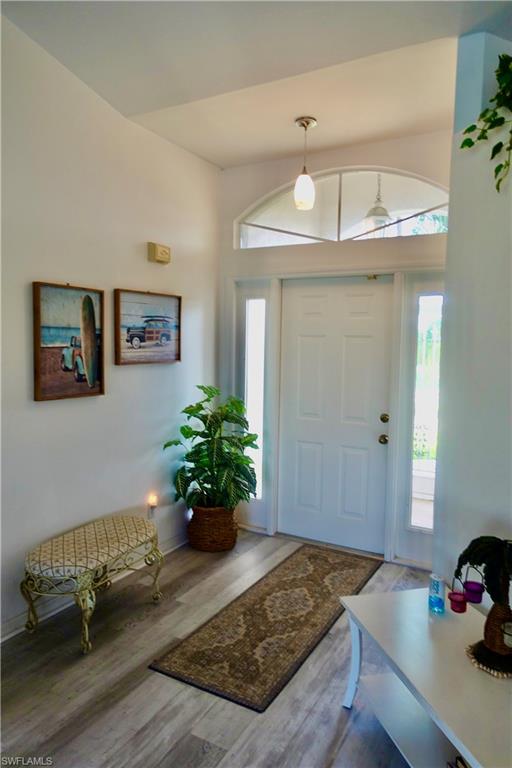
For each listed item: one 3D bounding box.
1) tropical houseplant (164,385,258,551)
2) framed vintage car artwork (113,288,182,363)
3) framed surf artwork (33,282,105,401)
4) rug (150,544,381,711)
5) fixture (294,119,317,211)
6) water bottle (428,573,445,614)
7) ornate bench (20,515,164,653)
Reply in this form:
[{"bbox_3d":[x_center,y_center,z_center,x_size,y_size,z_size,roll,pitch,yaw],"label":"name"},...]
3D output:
[{"bbox_3d":[-0.260,0.651,3.958,0.587,1.235,0.607,3,5,29],"label":"tropical houseplant"},{"bbox_3d":[-0.737,-0.388,3.580,0.038,0.490,0.644,3,5,29],"label":"framed vintage car artwork"},{"bbox_3d":[-1.077,-0.239,2.984,0.038,0.645,0.472,3,5,29],"label":"framed surf artwork"},{"bbox_3d":[0.207,1.333,3.115,0.626,0.009,1.809,3,5,30],"label":"rug"},{"bbox_3d":[0.327,-1.438,3.370,0.139,0.573,0.139,1,4,0],"label":"fixture"},{"bbox_3d":[0.748,0.860,2.111,0.062,0.157,0.062,3,5,29],"label":"water bottle"},{"bbox_3d":[-0.898,1.105,2.935,0.458,0.466,0.688,3,5,29],"label":"ornate bench"}]

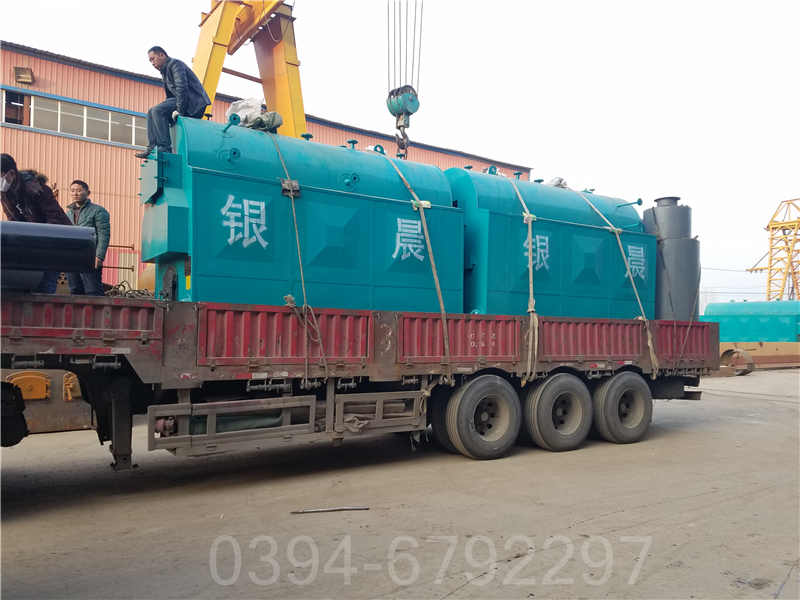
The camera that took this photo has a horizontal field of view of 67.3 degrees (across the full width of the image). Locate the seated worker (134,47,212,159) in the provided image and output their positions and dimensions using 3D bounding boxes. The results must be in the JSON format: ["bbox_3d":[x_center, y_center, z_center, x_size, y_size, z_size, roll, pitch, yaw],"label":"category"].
[{"bbox_3d":[-2.595,-2.263,6.843,0.720,1.160,0.480,3,-3,-31],"label":"seated worker"}]

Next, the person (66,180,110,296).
[{"bbox_3d":[-3.449,-0.457,6.554,0.520,1.700,0.320,1,-3,-6],"label":"person"}]

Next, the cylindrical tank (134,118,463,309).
[{"bbox_3d":[-1.229,-0.707,7.738,3.680,2.820,1.900,3,-3,-31],"label":"cylindrical tank"}]

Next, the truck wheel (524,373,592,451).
[{"bbox_3d":[2.229,1.555,8.429,1.070,1.070,0.290,3,-3,-31],"label":"truck wheel"}]

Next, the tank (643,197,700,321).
[{"bbox_3d":[4.650,-0.376,10.467,1.000,2.600,1.000,3,-3,-31],"label":"tank"}]

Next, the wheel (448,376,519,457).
[{"bbox_3d":[1.097,1.505,7.743,1.070,1.070,0.290,3,-3,-31],"label":"wheel"}]

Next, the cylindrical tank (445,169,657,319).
[{"bbox_3d":[2.197,-0.544,9.814,3.680,2.800,1.900,3,-3,-31],"label":"cylindrical tank"}]

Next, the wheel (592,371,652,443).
[{"bbox_3d":[3.361,1.606,9.115,1.070,1.070,0.290,3,-3,-31],"label":"wheel"}]

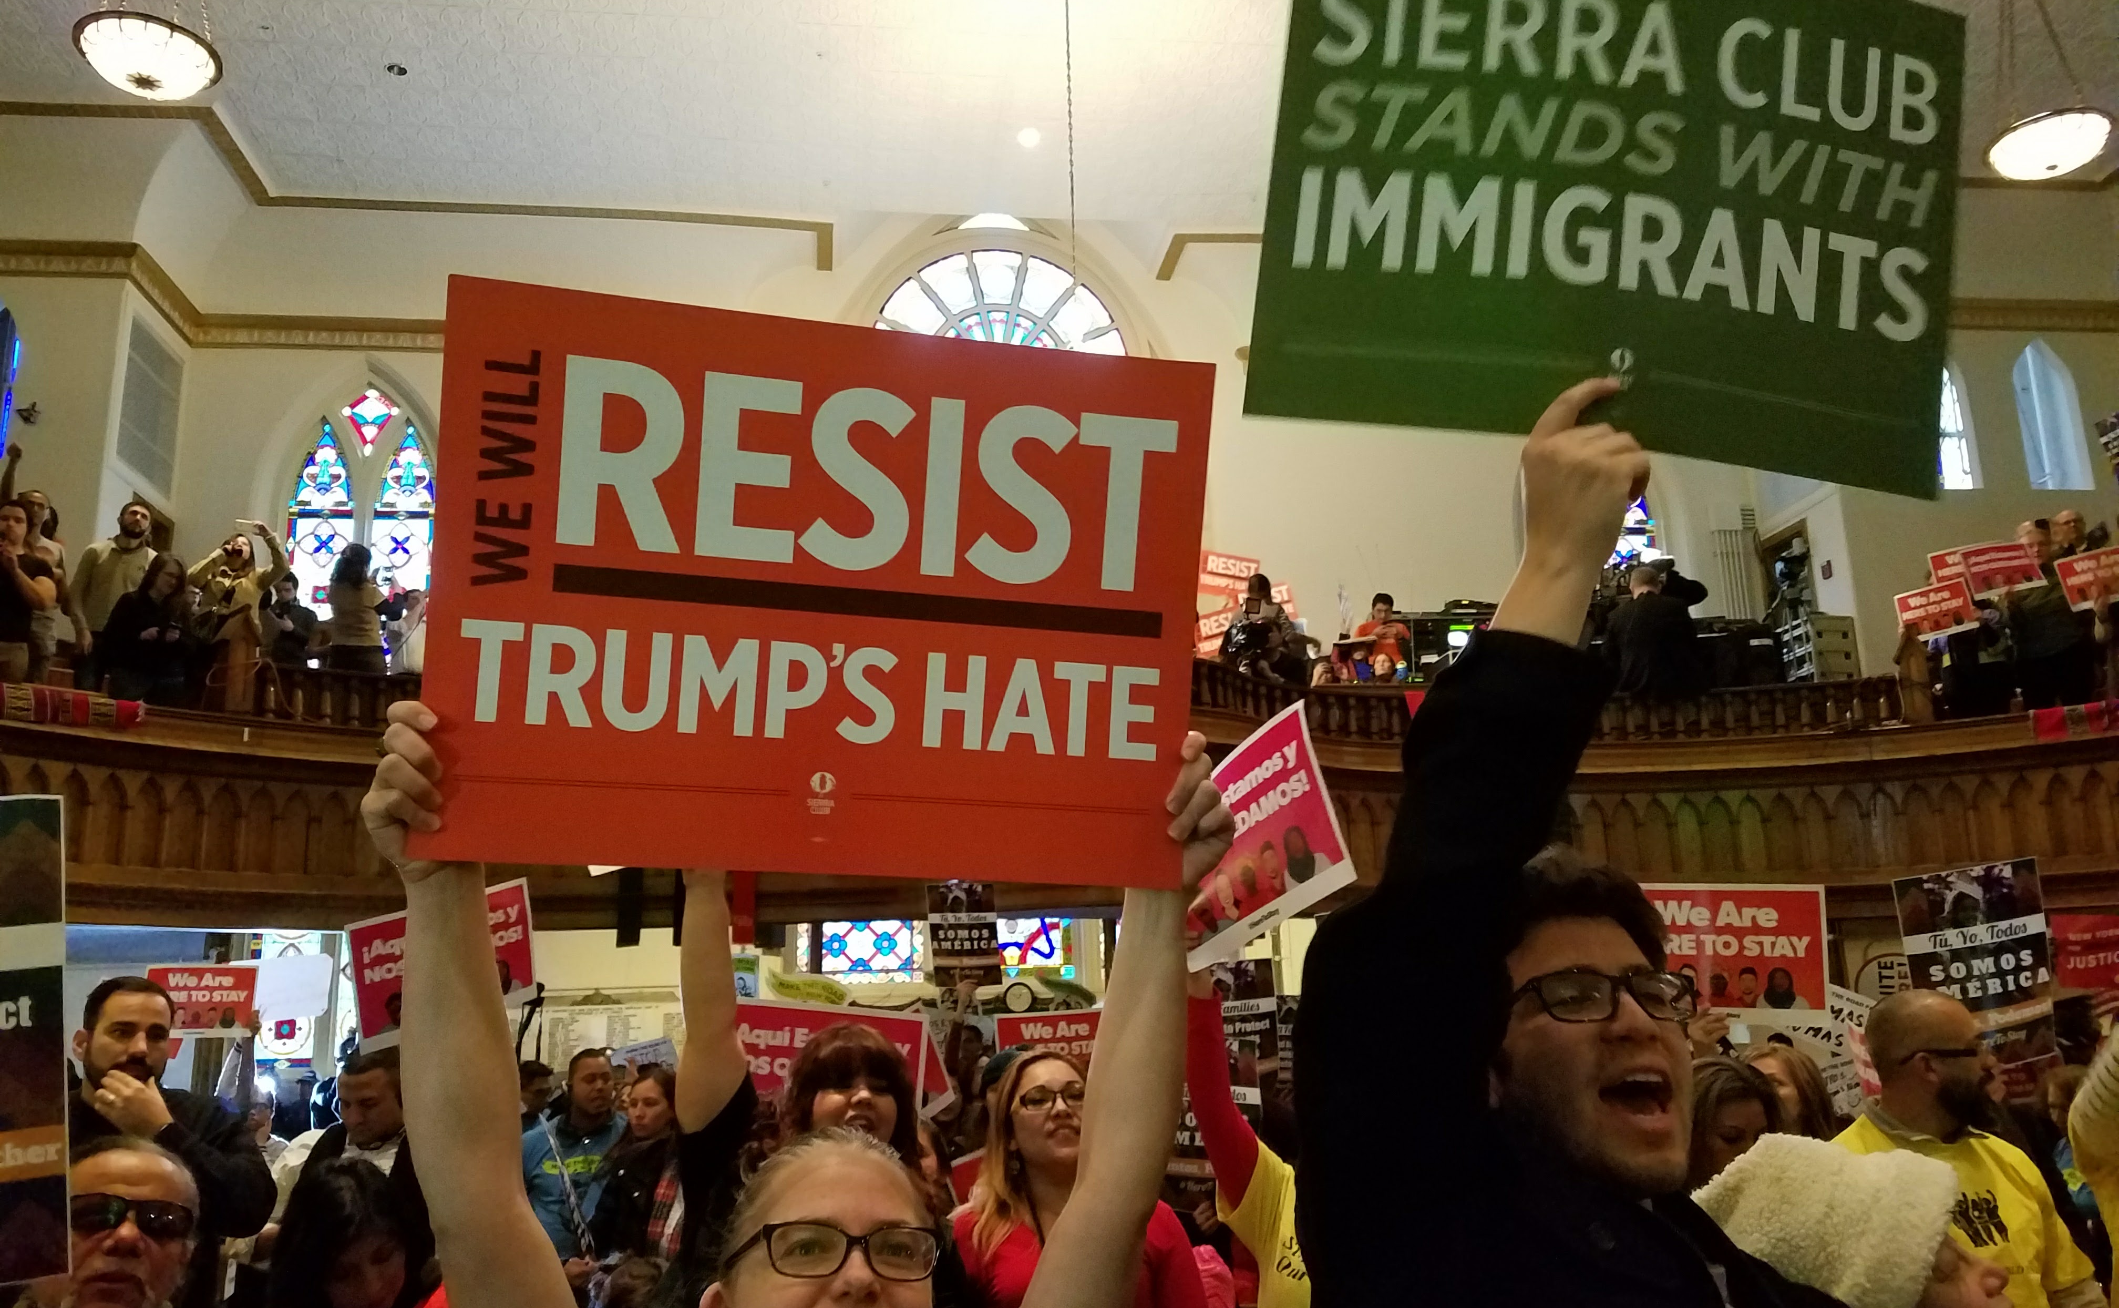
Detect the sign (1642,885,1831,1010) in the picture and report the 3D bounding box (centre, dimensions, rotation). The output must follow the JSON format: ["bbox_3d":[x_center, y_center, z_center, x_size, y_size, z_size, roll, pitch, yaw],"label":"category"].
[{"bbox_3d":[1.400,0.635,3.390,0.440,0.290,0.020,-5,-14,28],"label":"sign"}]

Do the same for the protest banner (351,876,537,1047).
[{"bbox_3d":[-1.400,0.708,3.640,0.440,0.290,0.020,-6,2,-45],"label":"protest banner"}]

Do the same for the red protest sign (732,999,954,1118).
[{"bbox_3d":[-0.498,0.861,3.220,0.440,0.288,0.020,5,-15,0],"label":"red protest sign"}]

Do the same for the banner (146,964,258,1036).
[{"bbox_3d":[-3.537,1.431,6.544,0.440,0.288,0.020,2,-14,-7],"label":"banner"}]

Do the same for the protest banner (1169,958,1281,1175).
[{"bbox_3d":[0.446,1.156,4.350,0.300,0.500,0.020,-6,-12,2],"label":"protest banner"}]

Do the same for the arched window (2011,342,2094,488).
[{"bbox_3d":[7.165,-1.740,11.500,0.490,1.150,0.200,0,-13,-6],"label":"arched window"}]

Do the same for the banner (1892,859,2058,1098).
[{"bbox_3d":[2.030,0.690,3.520,0.288,0.440,0.020,-9,5,10],"label":"banner"}]

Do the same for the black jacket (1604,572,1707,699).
[{"bbox_3d":[3.712,-0.057,9.900,0.600,0.820,0.400,-5,-13,14],"label":"black jacket"}]

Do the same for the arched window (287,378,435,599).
[{"bbox_3d":[-6.661,-1.290,15.238,1.380,2.750,0.200,0,-13,-7],"label":"arched window"}]

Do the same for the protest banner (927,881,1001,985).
[{"bbox_3d":[-0.406,1.214,6.880,0.285,0.440,0.020,-1,-17,-11],"label":"protest banner"}]

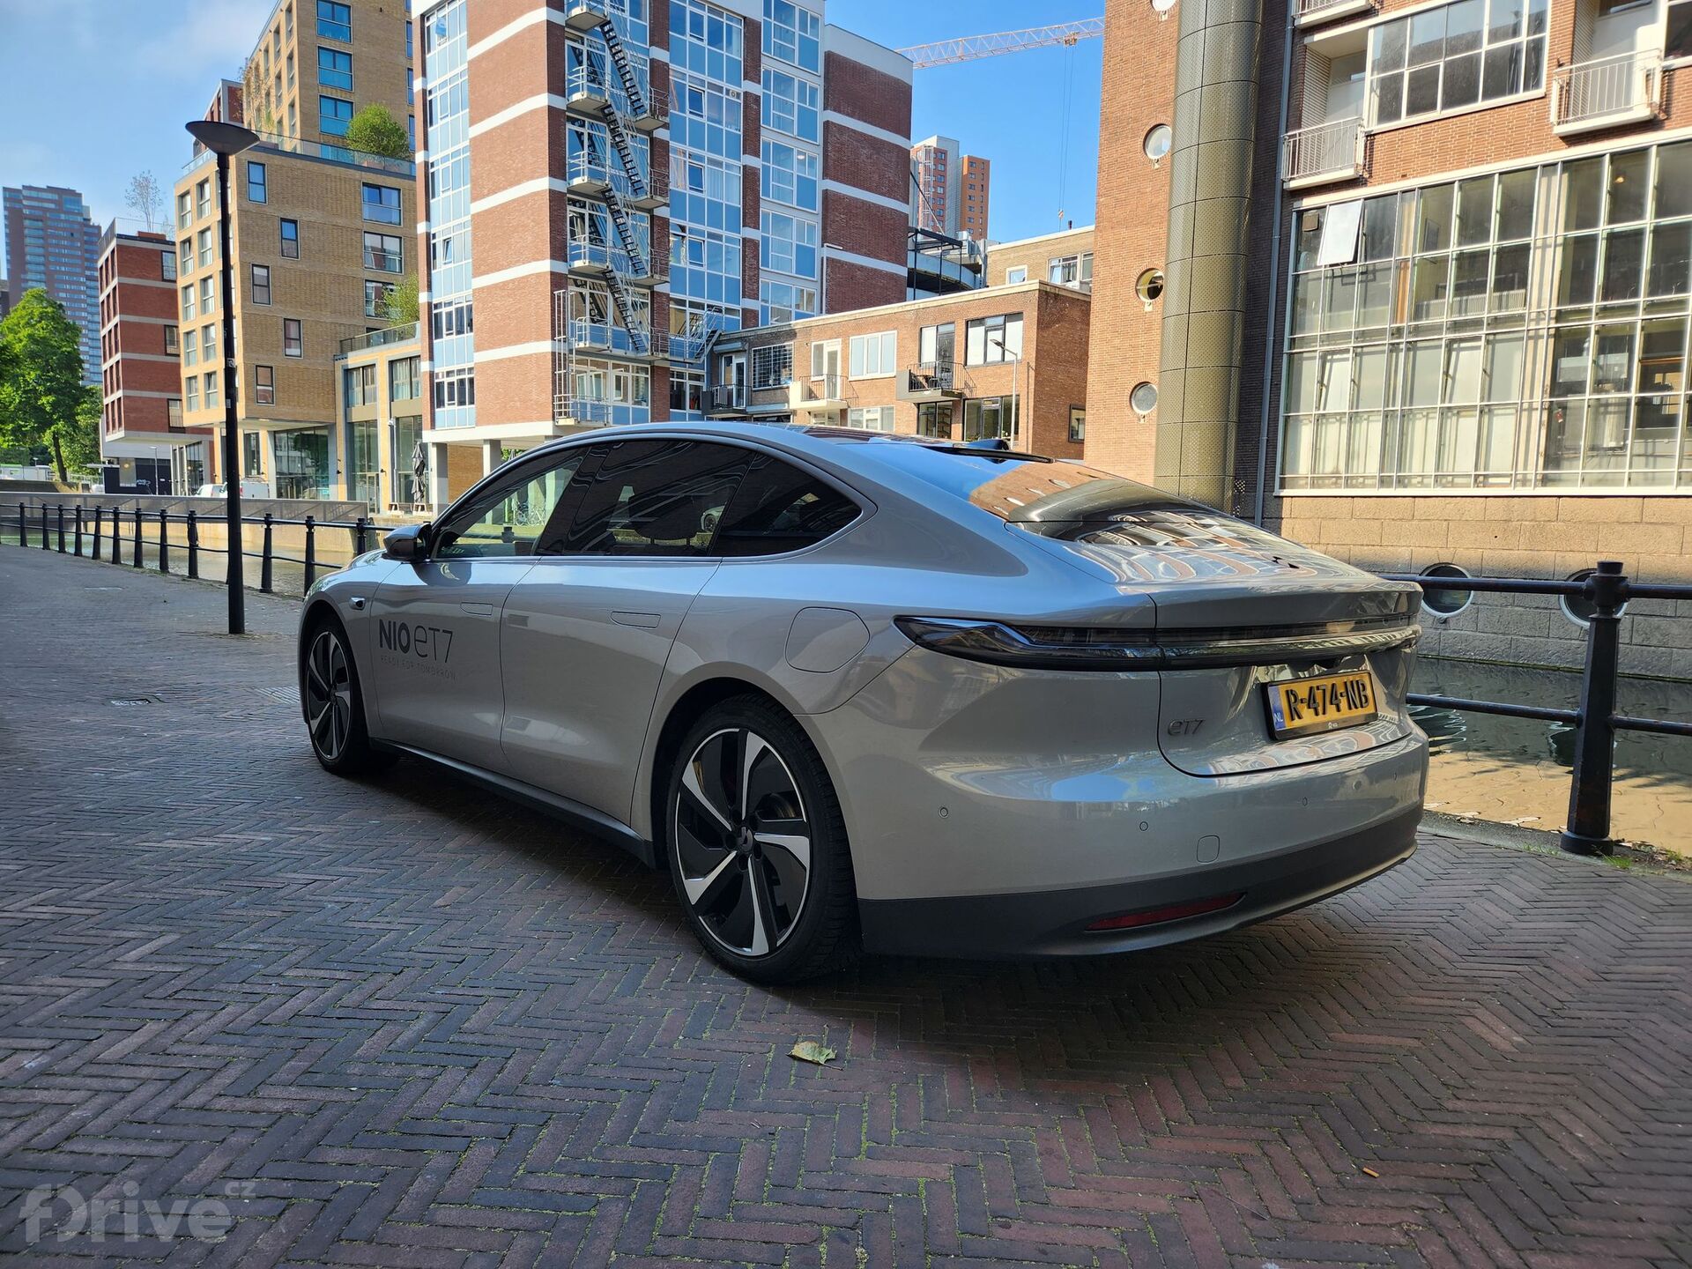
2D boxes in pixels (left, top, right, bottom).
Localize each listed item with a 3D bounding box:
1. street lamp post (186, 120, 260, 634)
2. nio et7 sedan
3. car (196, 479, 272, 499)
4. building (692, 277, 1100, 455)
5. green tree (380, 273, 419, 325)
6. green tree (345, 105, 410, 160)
[{"bbox_3d":[-5.424,-2.173,9.906,0.560,4.360,0.560,1,6,0],"label":"street lamp post"},{"bbox_3d":[-0.564,-0.025,4.499,2.000,1.510,5.100,-4,8,-43],"label":"nio et7 sedan"},{"bbox_3d":[-40.510,-9.270,75.533,4.600,1.850,1.850,7,8,43],"label":"car"},{"bbox_3d":[3.254,-9.014,49.393,9.000,8.970,18.710,-5,9,-45],"label":"building"},{"bbox_3d":[-25.677,-19.326,65.877,3.100,3.700,3.000,1,6,0],"label":"green tree"},{"bbox_3d":[-30.238,-32.327,72.545,3.700,3.800,3.600,1,6,0],"label":"green tree"}]

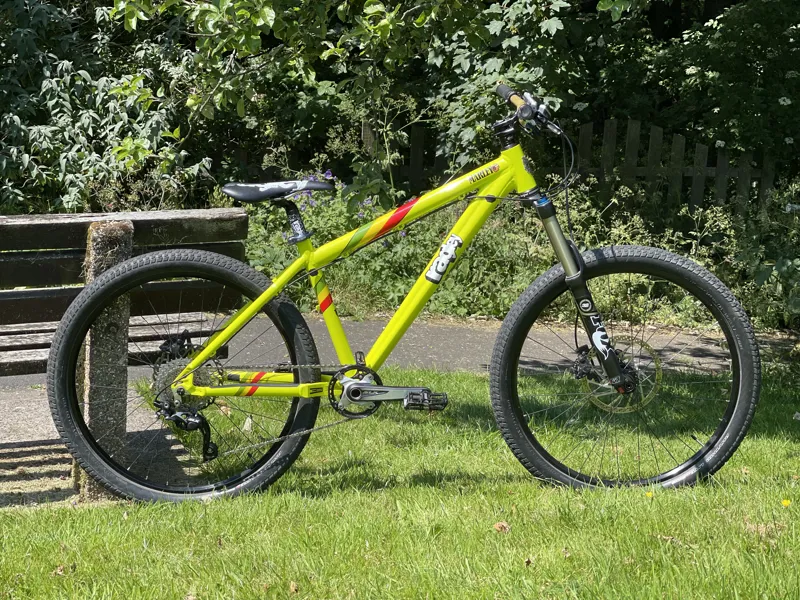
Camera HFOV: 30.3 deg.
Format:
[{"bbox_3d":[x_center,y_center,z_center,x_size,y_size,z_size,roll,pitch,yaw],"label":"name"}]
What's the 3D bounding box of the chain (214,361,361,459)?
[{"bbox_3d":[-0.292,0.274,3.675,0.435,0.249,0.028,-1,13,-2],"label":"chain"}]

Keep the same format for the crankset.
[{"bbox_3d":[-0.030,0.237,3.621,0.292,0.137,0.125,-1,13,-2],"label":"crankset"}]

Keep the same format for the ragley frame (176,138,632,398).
[{"bbox_3d":[0.010,-0.077,3.653,1.129,0.633,0.170,-1,13,-2],"label":"ragley frame"}]

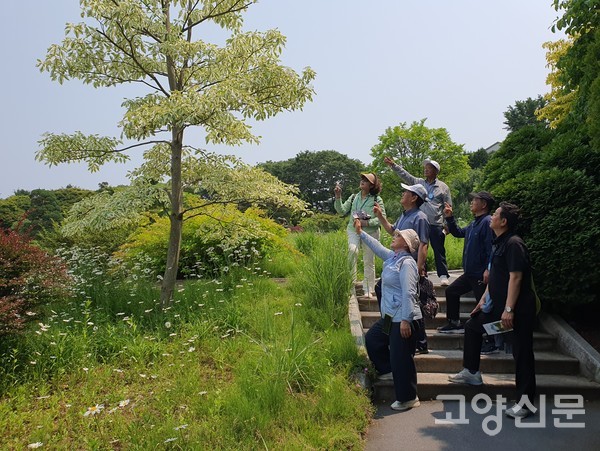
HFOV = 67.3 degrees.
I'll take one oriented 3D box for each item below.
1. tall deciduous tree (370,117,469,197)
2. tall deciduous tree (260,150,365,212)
[{"bbox_3d":[5.500,-2.250,20.500,4.700,5.300,4.400,0,0,0],"label":"tall deciduous tree"},{"bbox_3d":[0.950,-2.750,34.000,7.800,5.900,7.000,0,0,0],"label":"tall deciduous tree"}]

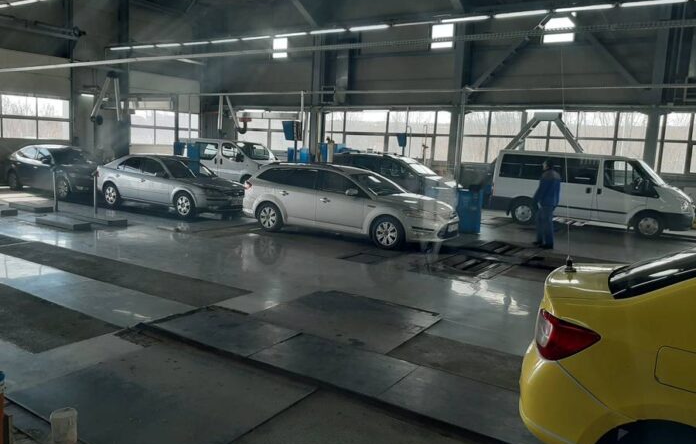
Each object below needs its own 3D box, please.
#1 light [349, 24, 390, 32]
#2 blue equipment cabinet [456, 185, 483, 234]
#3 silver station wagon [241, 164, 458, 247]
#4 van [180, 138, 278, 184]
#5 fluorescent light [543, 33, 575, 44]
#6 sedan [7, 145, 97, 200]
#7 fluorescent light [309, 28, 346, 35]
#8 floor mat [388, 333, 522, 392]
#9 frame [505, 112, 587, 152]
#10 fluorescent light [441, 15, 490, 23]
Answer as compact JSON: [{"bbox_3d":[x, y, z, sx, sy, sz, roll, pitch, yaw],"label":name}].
[{"bbox_3d":[0.564,-5.099,13.704,1.240,0.090,0.130,8,9,31],"label":"light"},{"bbox_3d":[2.922,-0.302,12.464,0.500,1.100,0.500,8,9,31],"label":"blue equipment cabinet"},{"bbox_3d":[-0.030,-0.461,11.050,4.837,1.510,1.900,8,9,32],"label":"silver station wagon"},{"bbox_3d":[-4.473,-2.243,20.691,4.782,1.970,1.904,8,9,31],"label":"van"},{"bbox_3d":[6.491,-5.658,16.121,0.930,0.280,0.100,8,9,31],"label":"fluorescent light"},{"bbox_3d":[-8.894,-1.617,16.385,4.780,1.470,1.840,8,9,31],"label":"sedan"},{"bbox_3d":[-0.564,-5.244,14.391,1.240,0.090,0.130,8,9,31],"label":"fluorescent light"},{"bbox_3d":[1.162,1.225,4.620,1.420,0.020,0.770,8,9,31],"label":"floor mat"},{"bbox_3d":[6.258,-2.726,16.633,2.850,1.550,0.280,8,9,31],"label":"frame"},{"bbox_3d":[2.714,-4.717,12.128,1.230,0.090,0.120,8,9,31],"label":"fluorescent light"}]

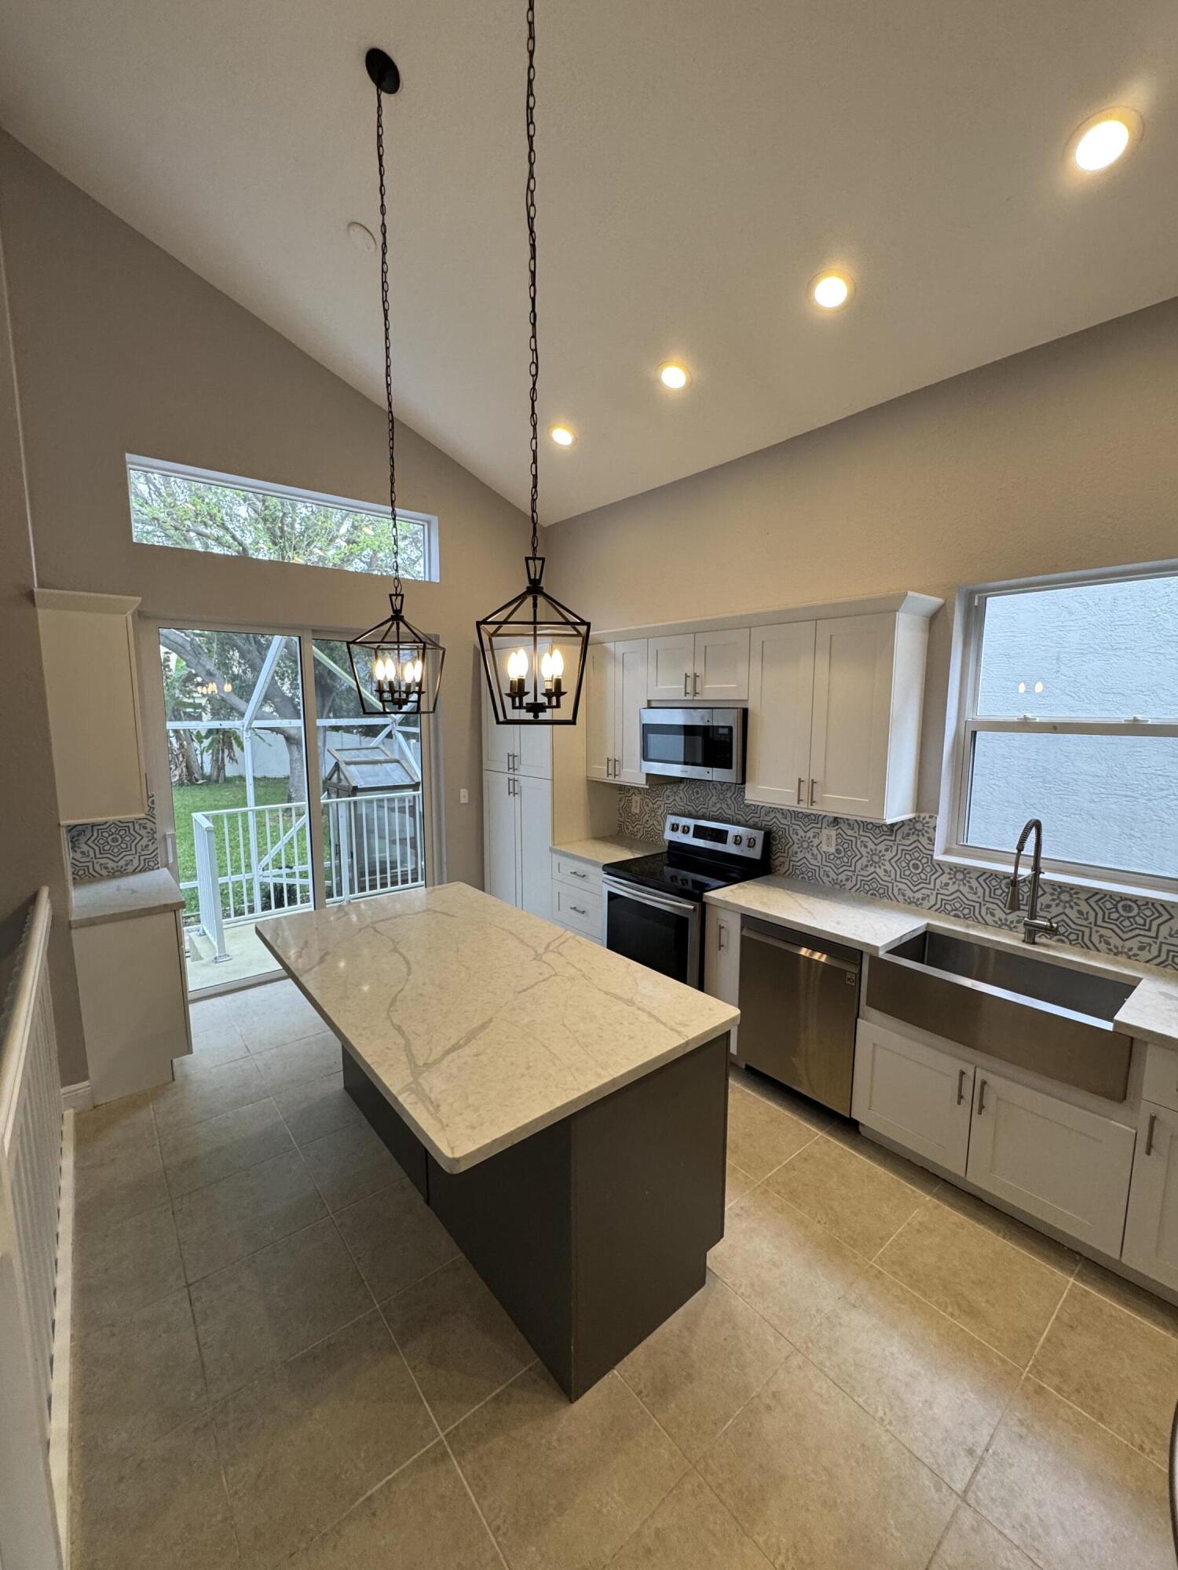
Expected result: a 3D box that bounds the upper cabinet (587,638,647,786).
[{"bbox_3d":[0.293,-0.482,4.257,0.330,0.920,0.595,-6,10,-39],"label":"upper cabinet"}]

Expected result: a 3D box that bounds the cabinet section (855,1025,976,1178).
[{"bbox_3d":[1.507,1.216,2.726,0.580,0.455,0.455,-6,10,-39],"label":"cabinet section"}]

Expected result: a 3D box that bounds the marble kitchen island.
[{"bbox_3d":[-0.498,1.136,2.501,1.050,0.925,1.902,-6,10,-39],"label":"marble kitchen island"}]

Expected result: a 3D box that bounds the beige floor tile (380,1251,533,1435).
[{"bbox_3d":[-0.349,1.676,1.999,0.457,0.012,0.457,-6,10,-39],"label":"beige floor tile"}]

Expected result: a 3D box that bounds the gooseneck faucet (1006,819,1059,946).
[{"bbox_3d":[1.745,0.403,2.497,0.260,0.515,0.150,-6,10,-39],"label":"gooseneck faucet"}]

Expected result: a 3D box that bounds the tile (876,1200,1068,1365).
[{"bbox_3d":[1.299,1.657,2.156,0.457,0.012,0.457,-6,10,-39],"label":"tile"}]

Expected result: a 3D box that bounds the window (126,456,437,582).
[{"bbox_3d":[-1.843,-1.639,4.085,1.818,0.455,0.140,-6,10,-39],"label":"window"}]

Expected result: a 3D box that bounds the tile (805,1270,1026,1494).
[{"bbox_3d":[0.929,1.672,1.839,0.450,0.010,0.450,-6,10,-39],"label":"tile"}]

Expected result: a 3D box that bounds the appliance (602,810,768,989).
[{"bbox_3d":[0.567,0.814,3.776,0.685,1.170,0.765,-6,10,-39],"label":"appliance"}]

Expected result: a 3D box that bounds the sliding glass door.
[{"bbox_3d":[-1.938,0.143,4.485,1.780,2.365,0.110,-6,10,-39],"label":"sliding glass door"}]

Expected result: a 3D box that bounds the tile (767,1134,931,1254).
[{"bbox_3d":[0.997,1.586,2.478,0.450,0.010,0.450,-6,10,-39],"label":"tile"}]

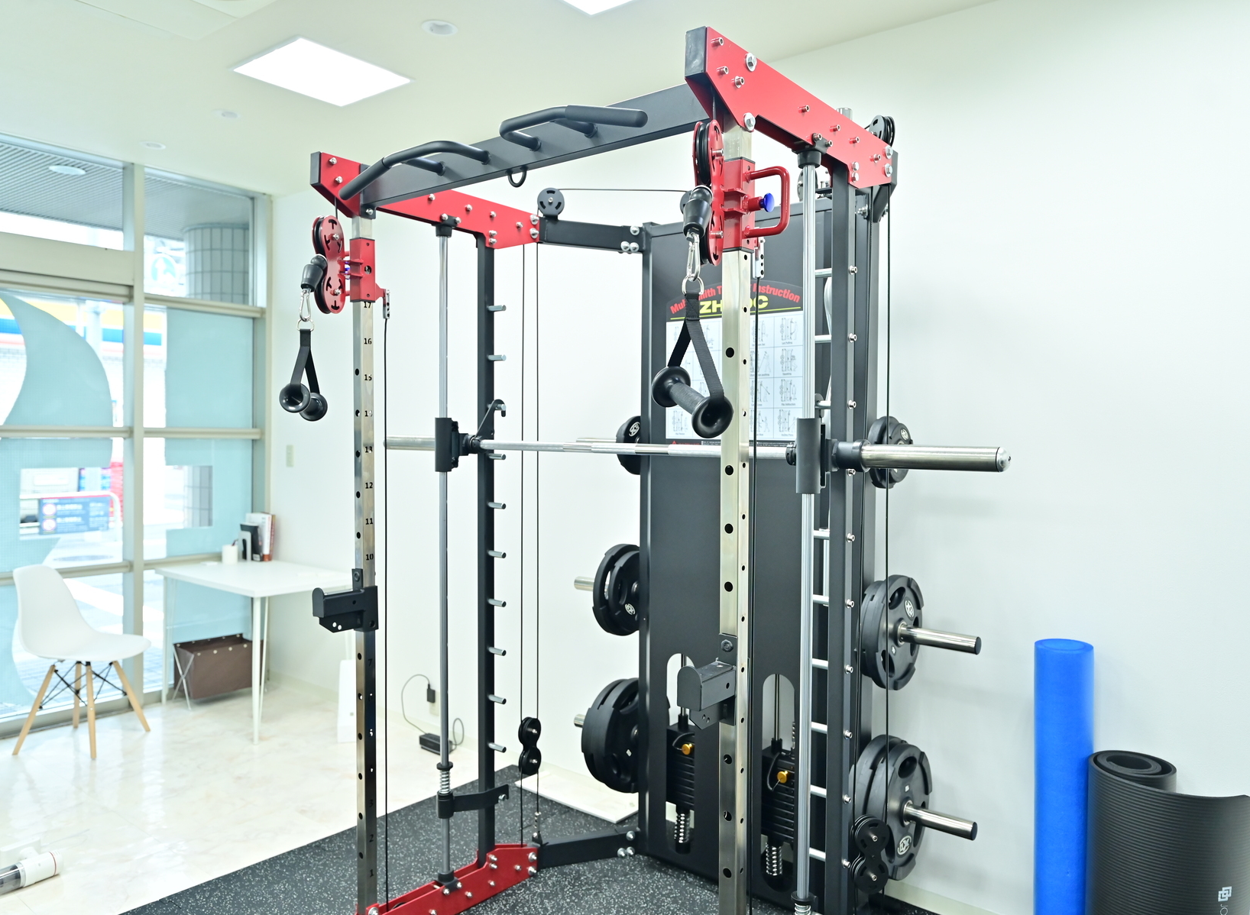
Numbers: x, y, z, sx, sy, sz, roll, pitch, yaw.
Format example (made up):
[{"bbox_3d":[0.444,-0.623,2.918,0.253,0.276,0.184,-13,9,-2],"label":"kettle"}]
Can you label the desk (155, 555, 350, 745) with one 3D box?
[{"bbox_3d":[-1.953,0.970,4.845,0.998,0.721,0.589,2,2,38],"label":"desk"}]

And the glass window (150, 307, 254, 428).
[{"bbox_3d":[-2.377,-0.496,5.161,0.050,0.665,0.610,2,2,38],"label":"glass window"}]

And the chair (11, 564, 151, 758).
[{"bbox_3d":[-2.542,0.927,4.301,0.510,0.825,0.460,1,2,6],"label":"chair"}]

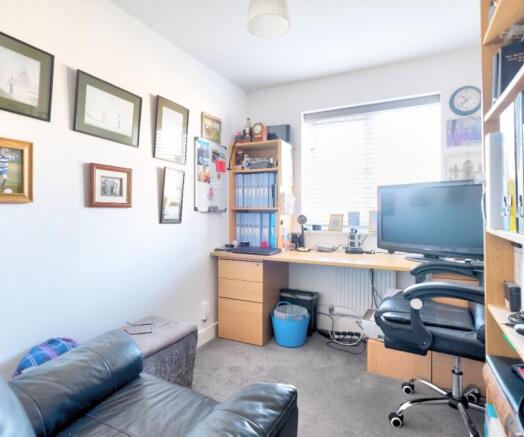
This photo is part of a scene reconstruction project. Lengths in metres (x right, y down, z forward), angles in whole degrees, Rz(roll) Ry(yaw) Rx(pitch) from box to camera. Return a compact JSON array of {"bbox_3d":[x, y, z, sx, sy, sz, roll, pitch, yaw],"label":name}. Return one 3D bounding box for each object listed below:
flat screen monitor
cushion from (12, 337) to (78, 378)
[{"bbox_3d":[1.260,0.026,2.160,0.750,0.570,0.210,1,2,36],"label":"flat screen monitor"},{"bbox_3d":[-0.884,0.621,1.254,0.340,0.130,0.350,17,10,25],"label":"cushion"}]

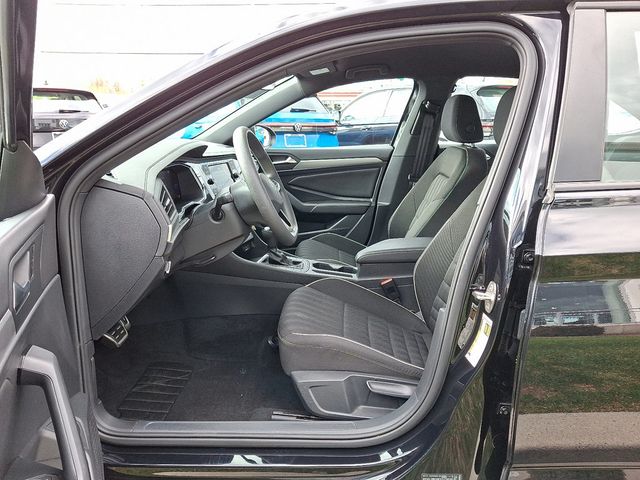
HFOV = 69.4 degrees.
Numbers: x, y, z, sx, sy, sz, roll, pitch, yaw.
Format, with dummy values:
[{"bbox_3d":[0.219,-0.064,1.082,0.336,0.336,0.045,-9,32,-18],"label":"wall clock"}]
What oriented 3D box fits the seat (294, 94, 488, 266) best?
[{"bbox_3d":[0.295,-0.174,2.051,0.770,0.880,0.530,0,14,2],"label":"seat"}]

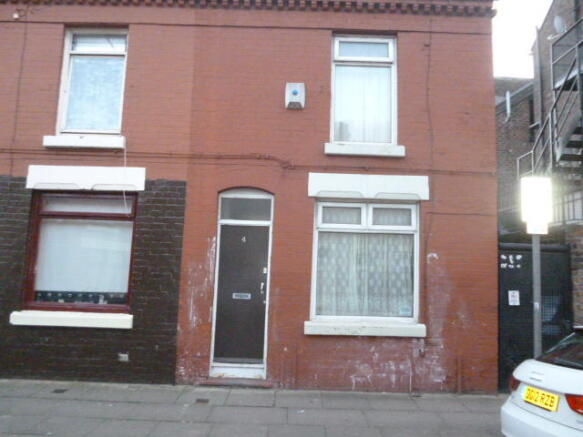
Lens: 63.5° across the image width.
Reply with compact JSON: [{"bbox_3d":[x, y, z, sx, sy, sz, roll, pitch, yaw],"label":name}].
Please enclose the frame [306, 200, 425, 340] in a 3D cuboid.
[{"bbox_3d":[1.040,0.685,6.526,1.660,1.841,0.200,2,-6,1],"label":"frame"}]

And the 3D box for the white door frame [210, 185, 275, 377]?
[{"bbox_3d":[-0.675,0.876,6.581,0.787,2.647,0.160,2,-6,1],"label":"white door frame"}]

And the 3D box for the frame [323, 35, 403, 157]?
[{"bbox_3d":[1.070,-1.782,6.768,1.134,1.773,0.200,2,-6,1],"label":"frame"}]

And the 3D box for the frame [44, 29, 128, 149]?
[{"bbox_3d":[-2.926,-1.900,6.812,1.169,1.783,0.200,2,-6,1],"label":"frame"}]

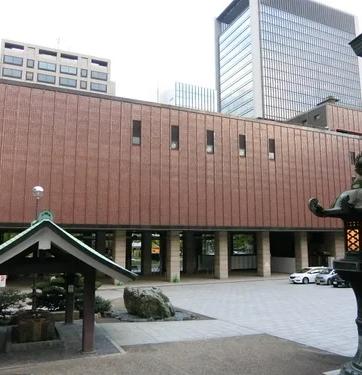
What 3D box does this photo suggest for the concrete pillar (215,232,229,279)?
[{"bbox_3d":[4.349,7.161,38.345,1.000,4.900,1.000,4,-9,-24],"label":"concrete pillar"}]

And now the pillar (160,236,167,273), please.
[{"bbox_3d":[-2.440,9.172,51.857,0.999,4.818,0.999,4,-9,-23],"label":"pillar"}]

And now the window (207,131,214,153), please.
[{"bbox_3d":[3.043,-4.606,36.878,0.803,2.410,0.150,4,-9,-23],"label":"window"}]

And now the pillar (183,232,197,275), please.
[{"bbox_3d":[1.044,8.182,45.338,1.000,4.900,1.000,4,-9,-24],"label":"pillar"}]

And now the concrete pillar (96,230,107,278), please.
[{"bbox_3d":[-9.010,7.556,40.943,1.000,4.900,1.000,4,-9,-24],"label":"concrete pillar"}]

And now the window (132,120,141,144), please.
[{"bbox_3d":[-4.244,-5.191,34.741,0.778,2.436,0.150,4,-9,-24],"label":"window"}]

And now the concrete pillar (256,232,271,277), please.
[{"bbox_3d":[9.006,7.191,39.010,0.999,4.818,0.999,4,-9,-23],"label":"concrete pillar"}]

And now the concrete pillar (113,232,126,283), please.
[{"bbox_3d":[-5.786,6.529,33.915,1.000,4.900,1.000,4,-9,-24],"label":"concrete pillar"}]

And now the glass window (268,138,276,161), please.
[{"bbox_3d":[10.367,-4.277,41.127,0.794,2.398,0.150,4,-9,-24],"label":"glass window"}]

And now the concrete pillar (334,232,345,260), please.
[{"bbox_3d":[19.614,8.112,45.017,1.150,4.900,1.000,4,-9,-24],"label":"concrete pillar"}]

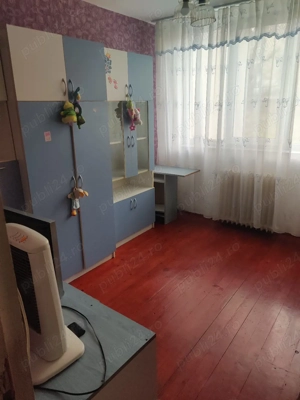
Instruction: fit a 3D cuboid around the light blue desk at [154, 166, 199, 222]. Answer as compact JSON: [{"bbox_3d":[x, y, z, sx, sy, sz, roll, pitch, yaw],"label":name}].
[{"bbox_3d":[0.250,-0.065,4.280,0.742,0.695,0.400,10,20,34],"label":"light blue desk"}]

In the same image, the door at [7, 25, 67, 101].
[{"bbox_3d":[-0.799,-0.965,2.270,0.025,0.473,0.451,10,20,34],"label":"door"}]

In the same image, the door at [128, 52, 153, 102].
[{"bbox_3d":[-0.104,-1.323,3.405,0.025,0.470,0.446,10,20,34],"label":"door"}]

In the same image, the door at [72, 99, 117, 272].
[{"bbox_3d":[-0.515,-0.124,2.912,0.025,1.516,0.452,10,20,34],"label":"door"}]

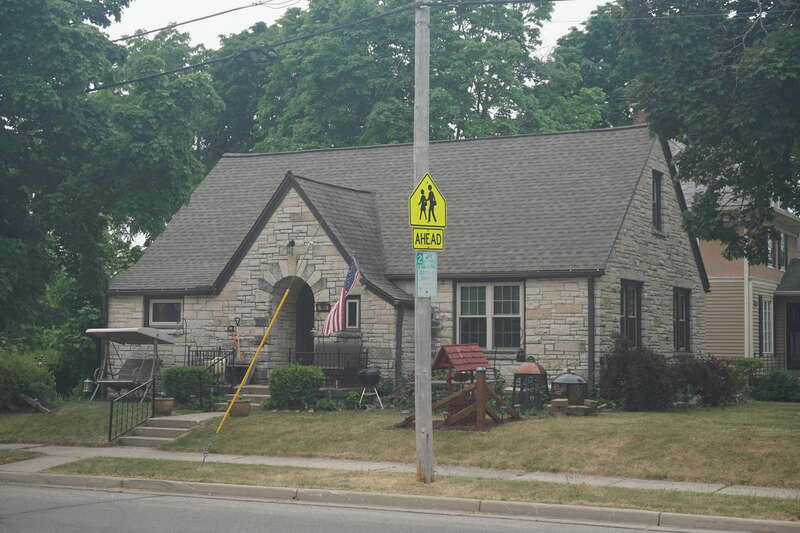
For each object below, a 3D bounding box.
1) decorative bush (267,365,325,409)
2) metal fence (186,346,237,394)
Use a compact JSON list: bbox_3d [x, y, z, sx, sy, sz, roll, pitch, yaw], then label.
[{"bbox_3d":[-2.085,2.426,24.500,1.150,0.900,1.100,0,-3,0],"label":"decorative bush"},{"bbox_3d":[-4.088,2.217,26.432,1.250,0.900,0.120,-1,-3,26],"label":"metal fence"}]

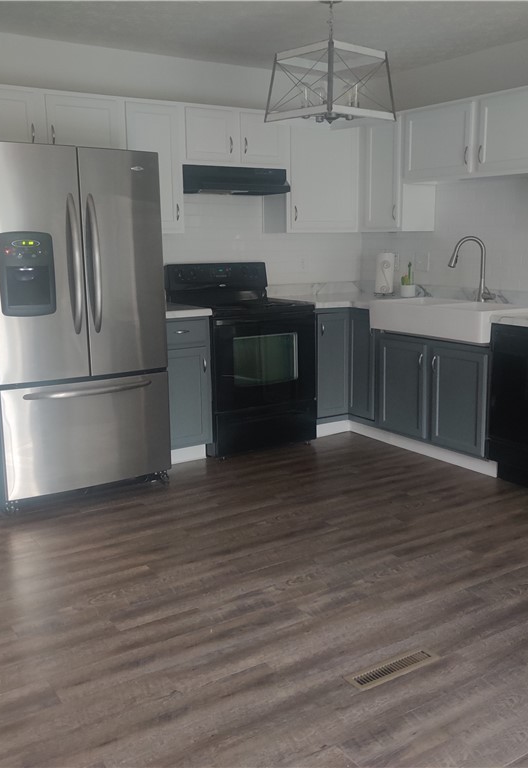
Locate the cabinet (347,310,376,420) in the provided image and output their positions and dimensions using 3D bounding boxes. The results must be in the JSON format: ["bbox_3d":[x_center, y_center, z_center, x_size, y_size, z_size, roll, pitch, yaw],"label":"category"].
[{"bbox_3d":[0.893,-0.139,5.394,0.592,0.782,0.270,-7,12,-32],"label":"cabinet"}]

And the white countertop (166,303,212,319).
[{"bbox_3d":[-0.634,-0.446,4.866,0.370,0.041,0.641,-7,12,-32],"label":"white countertop"}]

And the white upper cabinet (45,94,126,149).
[{"bbox_3d":[-1.068,-1.452,4.581,0.460,0.363,0.315,-7,12,-32],"label":"white upper cabinet"}]

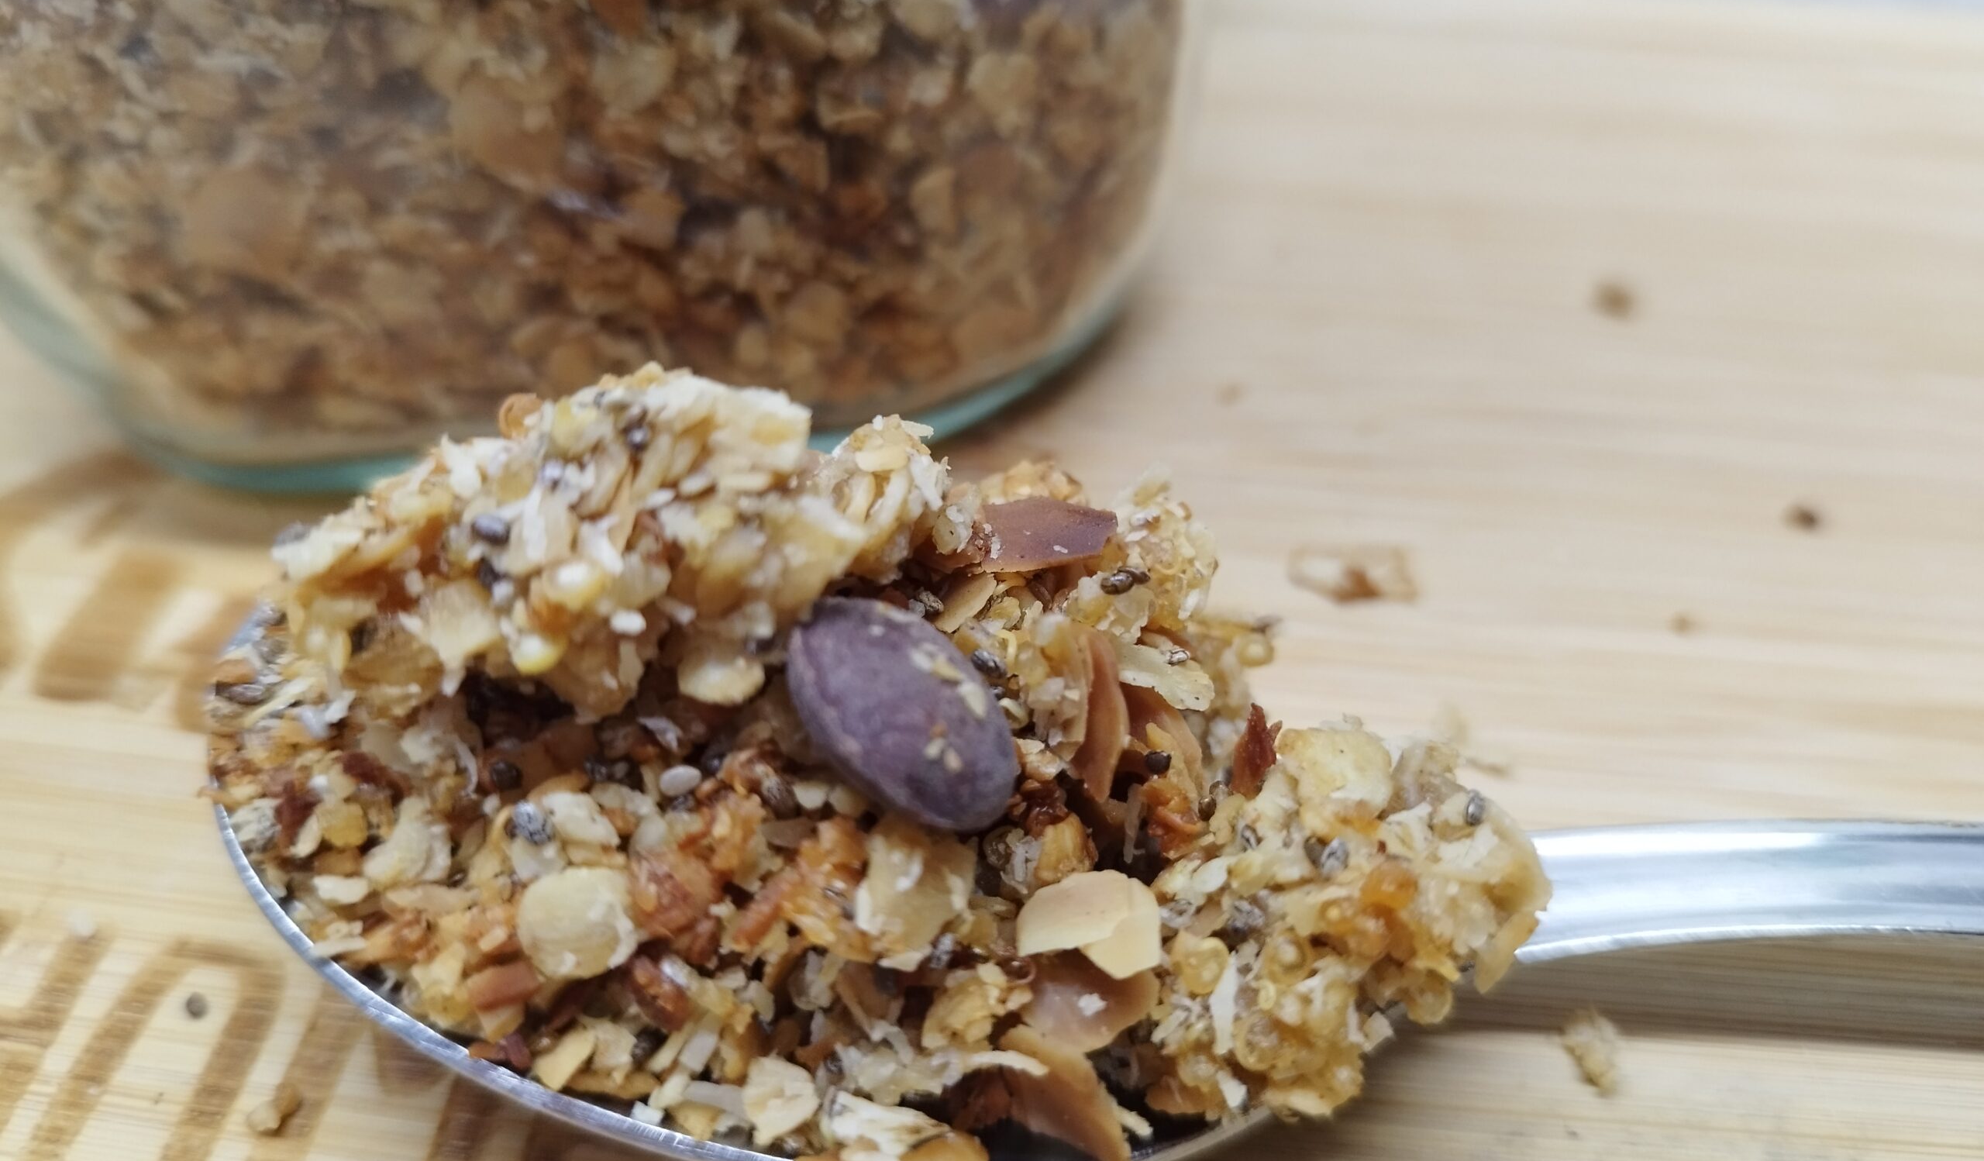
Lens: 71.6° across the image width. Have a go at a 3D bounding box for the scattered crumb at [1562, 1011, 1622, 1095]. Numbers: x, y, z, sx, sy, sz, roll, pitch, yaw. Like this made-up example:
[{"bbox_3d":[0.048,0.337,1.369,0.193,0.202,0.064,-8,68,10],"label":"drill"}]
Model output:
[{"bbox_3d":[0.033,0.026,0.075,0.002,0.002,0.004,-1,38,-5],"label":"scattered crumb"}]

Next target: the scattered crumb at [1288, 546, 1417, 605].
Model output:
[{"bbox_3d":[0.029,0.000,0.109,0.009,0.002,0.005,2,38,-1],"label":"scattered crumb"}]

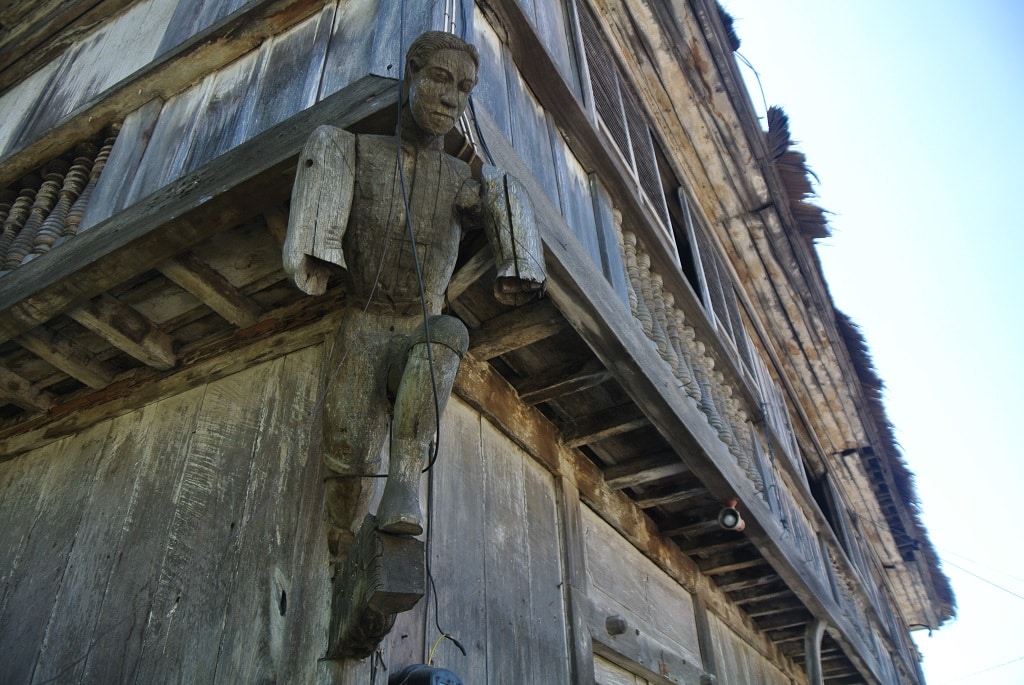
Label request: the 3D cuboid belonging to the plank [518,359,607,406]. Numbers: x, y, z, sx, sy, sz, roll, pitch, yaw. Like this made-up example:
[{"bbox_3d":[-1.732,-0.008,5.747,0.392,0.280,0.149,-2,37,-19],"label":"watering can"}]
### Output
[{"bbox_3d":[0.218,0.131,3.029,0.373,0.124,0.075,-20,-41,22],"label":"plank"}]

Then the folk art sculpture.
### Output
[{"bbox_3d":[-0.236,-0.066,1.730,0.556,1.411,0.531,8,-24,-14],"label":"folk art sculpture"}]

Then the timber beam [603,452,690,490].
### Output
[{"bbox_3d":[0.666,0.624,3.802,0.408,0.087,0.108,-20,-41,22],"label":"timber beam"}]

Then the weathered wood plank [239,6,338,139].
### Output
[{"bbox_3d":[-0.658,-0.837,2.364,0.285,0.573,0.042,-20,-41,22],"label":"weathered wood plank"}]

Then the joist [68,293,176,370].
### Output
[{"bbox_3d":[-1.427,-0.057,2.829,0.072,0.121,0.429,-20,-41,22],"label":"joist"}]

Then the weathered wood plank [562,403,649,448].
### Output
[{"bbox_3d":[0.428,0.369,3.470,0.408,0.105,0.070,-20,-41,22],"label":"weathered wood plank"}]

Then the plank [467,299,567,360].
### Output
[{"bbox_3d":[0.026,-0.059,2.788,0.373,0.141,0.075,-20,-41,22],"label":"plank"}]

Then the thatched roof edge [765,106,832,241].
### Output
[{"bbox_3d":[2.098,-1.227,5.702,0.249,0.216,1.295,-20,-41,22],"label":"thatched roof edge"}]

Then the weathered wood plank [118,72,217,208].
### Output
[{"bbox_3d":[-1.232,-0.734,2.764,0.275,0.595,0.035,-20,-41,22],"label":"weathered wood plank"}]

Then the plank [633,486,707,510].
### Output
[{"bbox_3d":[0.822,0.787,4.011,0.399,0.073,0.082,-20,-41,22],"label":"plank"}]

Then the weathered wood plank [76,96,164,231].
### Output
[{"bbox_3d":[-1.327,-0.618,2.683,0.207,0.639,0.042,-20,-41,22],"label":"weathered wood plank"}]

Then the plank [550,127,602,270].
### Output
[{"bbox_3d":[0.255,-0.568,3.087,0.035,0.560,0.404,-20,-41,22],"label":"plank"}]

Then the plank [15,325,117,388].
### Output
[{"bbox_3d":[-1.589,0.019,2.779,0.086,0.124,0.373,-20,-41,22],"label":"plank"}]

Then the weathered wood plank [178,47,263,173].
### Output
[{"bbox_3d":[-0.988,-0.817,2.653,0.268,0.578,0.035,-20,-41,22],"label":"weathered wood plank"}]

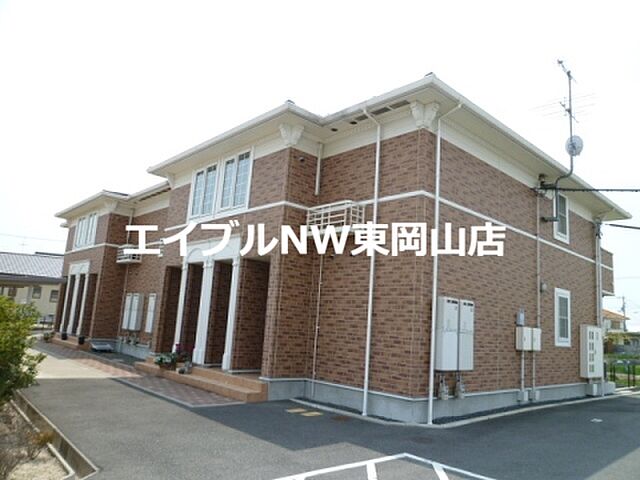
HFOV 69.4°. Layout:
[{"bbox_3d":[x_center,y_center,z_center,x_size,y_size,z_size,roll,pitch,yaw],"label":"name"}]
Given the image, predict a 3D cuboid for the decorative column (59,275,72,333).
[{"bbox_3d":[-11.254,2.819,20.495,0.090,2.480,0.190,13,-13,-41],"label":"decorative column"}]

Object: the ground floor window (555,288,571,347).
[{"bbox_3d":[6.383,2.036,12.129,1.100,1.499,0.117,14,-14,-41],"label":"ground floor window"}]

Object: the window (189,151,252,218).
[{"bbox_3d":[-2.586,-1.317,11.791,0.110,1.380,2.860,13,-13,-41],"label":"window"}]

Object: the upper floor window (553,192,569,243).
[{"bbox_3d":[6.608,-0.624,12.645,1.093,1.368,0.117,14,-14,-41],"label":"upper floor window"}]

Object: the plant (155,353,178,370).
[{"bbox_3d":[-3.906,3.092,11.762,0.440,0.454,0.522,14,-14,-41],"label":"plant"}]

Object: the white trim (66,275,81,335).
[{"bbox_3d":[-10.627,2.784,19.976,0.180,2.551,0.410,14,-14,-41],"label":"white trim"}]

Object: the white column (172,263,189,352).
[{"bbox_3d":[-3.738,1.866,12.327,0.090,2.500,0.190,13,-13,-41],"label":"white column"}]

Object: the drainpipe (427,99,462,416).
[{"bbox_3d":[2.198,0.307,8.094,0.070,5.680,0.490,13,-13,-41],"label":"drainpipe"}]

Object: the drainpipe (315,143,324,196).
[{"bbox_3d":[0.005,-1.596,10.261,0.070,1.240,0.070,13,-13,-41],"label":"drainpipe"}]

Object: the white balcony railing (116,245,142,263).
[{"bbox_3d":[-7.219,0.569,17.522,0.450,0.650,1.320,13,-13,-41],"label":"white balcony railing"}]

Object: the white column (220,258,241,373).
[{"bbox_3d":[-2.012,1.666,10.535,0.160,2.578,0.220,14,-14,-41],"label":"white column"}]

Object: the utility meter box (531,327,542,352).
[{"bbox_3d":[4.888,2.276,10.550,0.465,0.487,0.145,13,-13,-41],"label":"utility meter box"}]

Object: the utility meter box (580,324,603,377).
[{"bbox_3d":[7.584,3.119,12.898,1.100,1.375,0.195,13,-13,-41],"label":"utility meter box"}]

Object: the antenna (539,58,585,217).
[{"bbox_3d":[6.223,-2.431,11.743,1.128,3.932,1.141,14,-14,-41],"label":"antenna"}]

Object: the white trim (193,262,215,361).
[{"bbox_3d":[-2.874,1.776,11.480,0.180,2.578,0.410,14,-14,-41],"label":"white trim"}]

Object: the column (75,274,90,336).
[{"bbox_3d":[-9.513,2.591,18.605,0.090,2.500,0.190,13,-13,-41],"label":"column"}]

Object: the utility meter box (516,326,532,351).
[{"bbox_3d":[4.535,2.195,10.235,0.470,0.487,0.145,13,-13,-41],"label":"utility meter box"}]

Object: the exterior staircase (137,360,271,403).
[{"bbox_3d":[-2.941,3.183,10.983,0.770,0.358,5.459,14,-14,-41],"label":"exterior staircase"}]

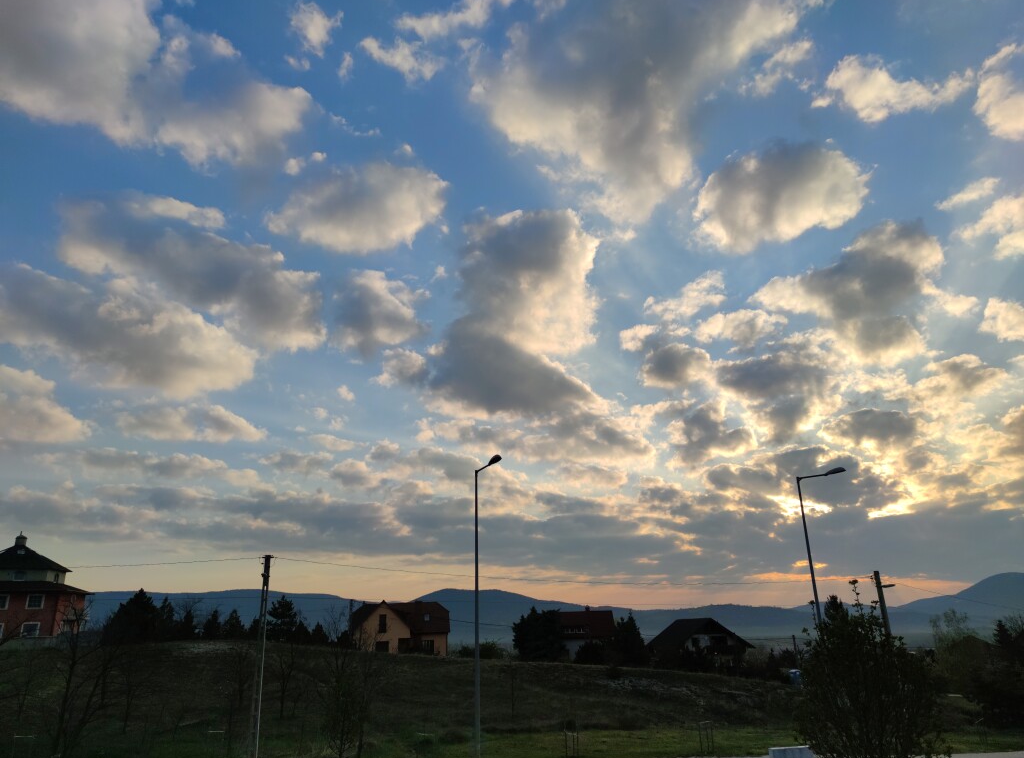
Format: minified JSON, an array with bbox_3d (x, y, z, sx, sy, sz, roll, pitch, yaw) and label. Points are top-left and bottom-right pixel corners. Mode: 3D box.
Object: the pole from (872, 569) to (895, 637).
[{"bbox_3d":[23.680,16.125,43.652,1.150,8.200,0.350,-1,-19,0],"label":"pole"}]

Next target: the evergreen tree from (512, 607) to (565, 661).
[{"bbox_3d":[3.130,31.296,87.000,6.000,6.000,6.000,-1,-19,0],"label":"evergreen tree"}]

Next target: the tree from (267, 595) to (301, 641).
[{"bbox_3d":[-24.413,25.677,76.000,3.200,4.637,3.200,-1,-19,0],"label":"tree"}]

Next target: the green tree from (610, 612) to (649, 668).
[{"bbox_3d":[14.232,31.432,86.000,4.550,6.140,4.550,-4,-20,8],"label":"green tree"}]

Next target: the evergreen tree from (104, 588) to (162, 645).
[{"bbox_3d":[-41.692,26.092,78.000,5.860,5.570,5.560,8,-22,-26],"label":"evergreen tree"}]

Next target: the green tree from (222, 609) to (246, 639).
[{"bbox_3d":[-29.682,26.375,76.000,2.100,3.167,2.100,-1,-19,0],"label":"green tree"}]

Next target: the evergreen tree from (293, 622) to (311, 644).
[{"bbox_3d":[-25.497,30.706,86.000,2.200,2.500,2.200,4,-20,-15],"label":"evergreen tree"}]

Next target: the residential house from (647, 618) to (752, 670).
[{"bbox_3d":[25.516,36.731,98.000,10.400,6.864,9.905,2,-19,-9],"label":"residential house"}]

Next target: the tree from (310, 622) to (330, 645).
[{"bbox_3d":[-21.022,27.945,78.000,1.900,2.421,1.900,-1,-19,0],"label":"tree"}]

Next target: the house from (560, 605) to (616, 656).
[{"bbox_3d":[8.586,34.682,96.000,10.600,7.200,9.000,-1,-19,0],"label":"house"}]

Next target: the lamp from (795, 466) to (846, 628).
[{"bbox_3d":[9.642,7.302,20.417,0.350,9.500,1.950,7,-21,-24],"label":"lamp"}]

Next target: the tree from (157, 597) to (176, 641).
[{"bbox_3d":[-38.930,27.099,80.000,2.240,4.660,2.240,7,-21,-24],"label":"tree"}]

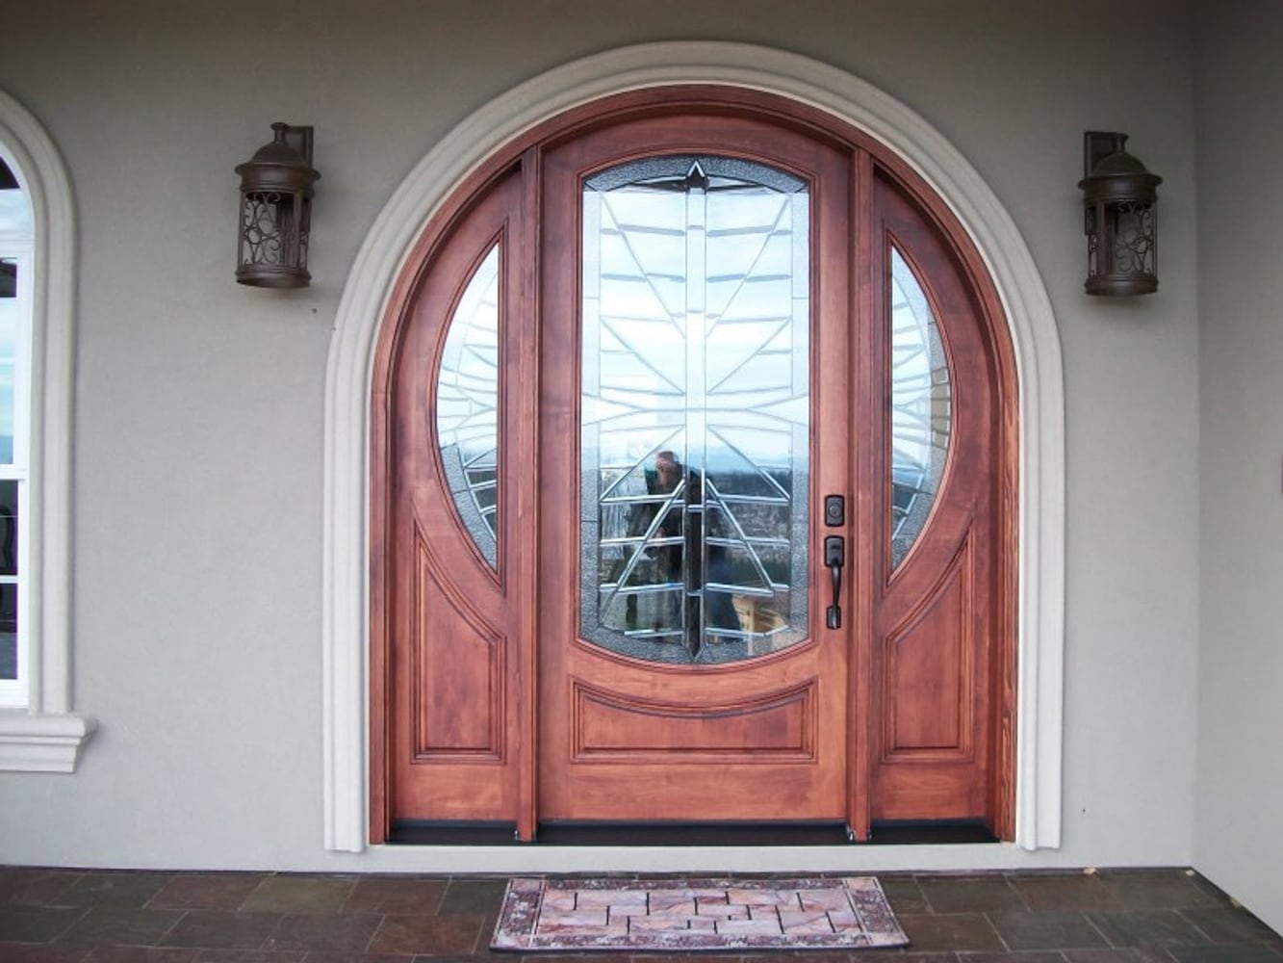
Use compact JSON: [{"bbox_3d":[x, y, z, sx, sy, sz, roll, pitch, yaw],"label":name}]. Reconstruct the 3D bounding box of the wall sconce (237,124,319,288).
[{"bbox_3d":[-1.174,-0.893,3.853,0.277,0.572,0.325,0,0,-1],"label":"wall sconce"}]

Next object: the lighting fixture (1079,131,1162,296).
[{"bbox_3d":[1.562,-0.876,3.882,0.277,0.572,0.325,0,0,-1],"label":"lighting fixture"}]

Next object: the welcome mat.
[{"bbox_3d":[0.169,1.323,3.657,1.210,0.014,0.570,0,0,-1],"label":"welcome mat"}]

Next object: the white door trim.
[{"bbox_3d":[0.184,-0.116,3.987,2.495,2.715,0.090,0,0,-1],"label":"white door trim"}]

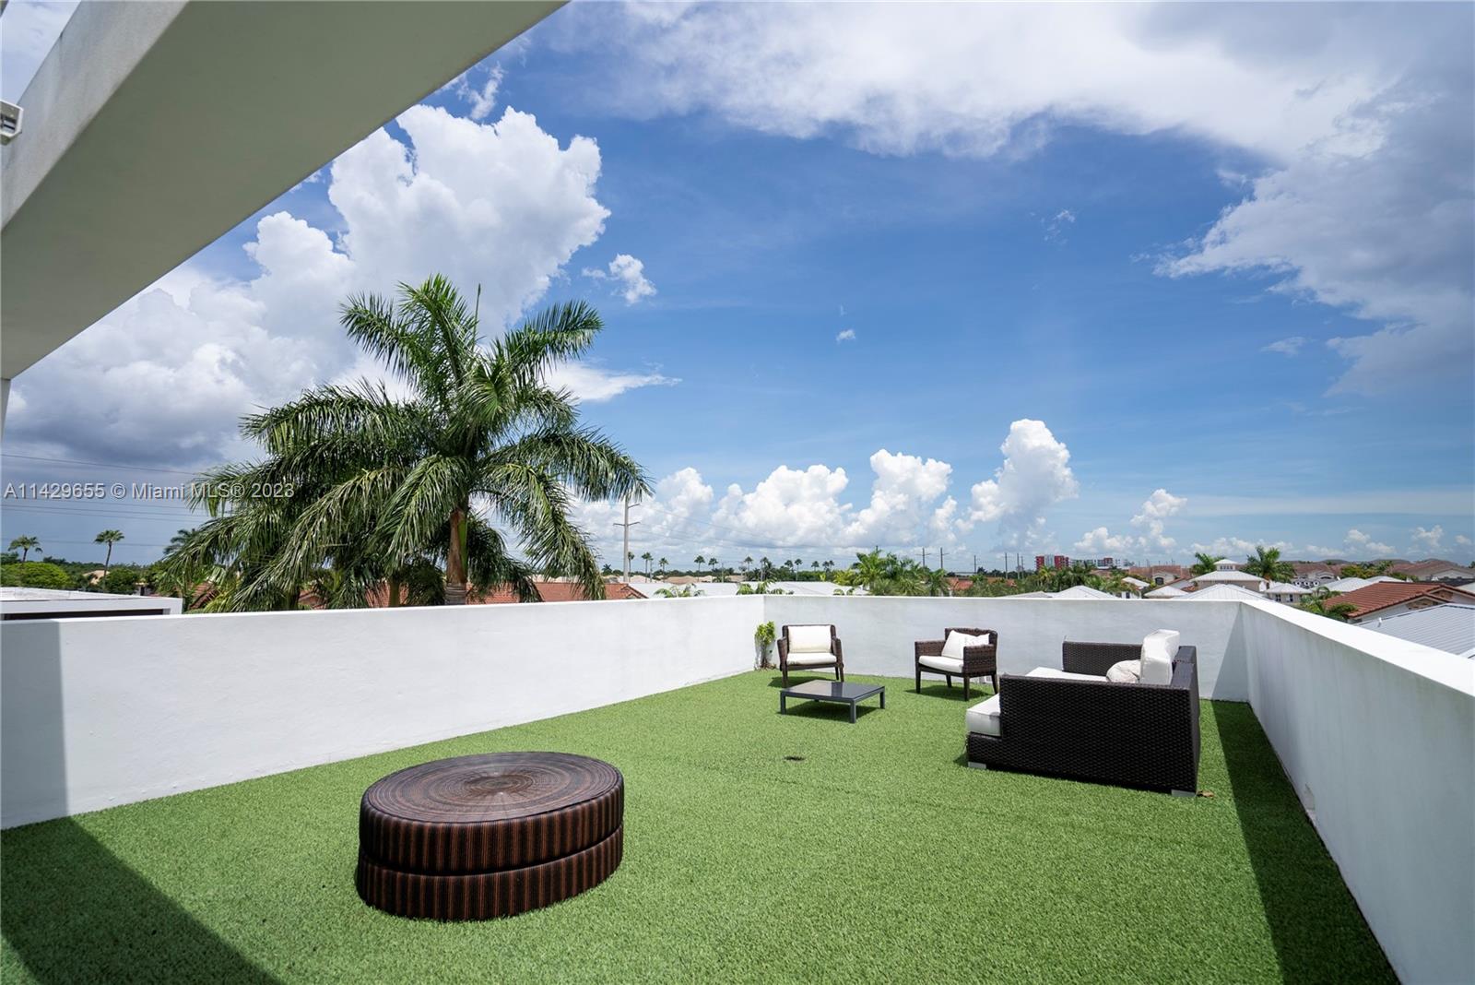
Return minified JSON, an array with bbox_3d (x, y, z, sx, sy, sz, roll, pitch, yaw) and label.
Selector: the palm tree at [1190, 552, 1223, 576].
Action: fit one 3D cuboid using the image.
[{"bbox_3d":[78.259,16.550,108.763,5.100,13.370,5.100,-6,-9,36],"label":"palm tree"}]

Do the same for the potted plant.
[{"bbox_3d":[0.440,2.429,10.418,0.350,0.780,0.350,0,-8,0],"label":"potted plant"}]

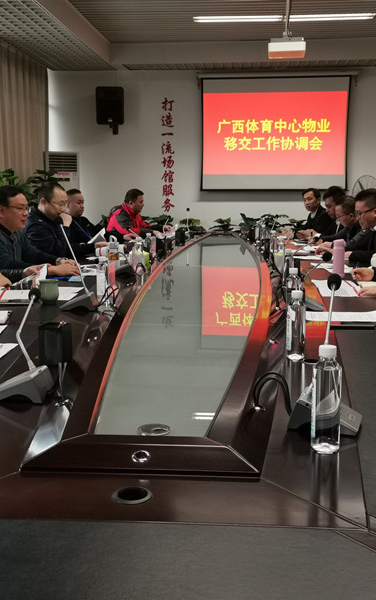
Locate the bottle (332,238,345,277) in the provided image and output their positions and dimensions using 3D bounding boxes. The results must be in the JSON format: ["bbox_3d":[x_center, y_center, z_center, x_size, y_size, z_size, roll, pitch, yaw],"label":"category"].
[{"bbox_3d":[0.860,-0.234,3.799,0.068,0.207,0.068,1,9,6],"label":"bottle"}]

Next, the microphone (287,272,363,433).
[{"bbox_3d":[0.286,0.106,1.371,0.137,0.312,0.100,3,9,17],"label":"microphone"}]

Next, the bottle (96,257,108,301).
[{"bbox_3d":[-0.360,-0.081,2.845,0.053,0.191,0.053,1,9,6],"label":"bottle"}]

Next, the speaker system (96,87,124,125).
[{"bbox_3d":[-1.181,-2.991,10.383,0.400,0.540,0.330,1,9,5],"label":"speaker system"}]

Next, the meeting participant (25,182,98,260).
[{"bbox_3d":[-0.870,-0.129,4.460,0.700,1.279,0.560,1,9,6],"label":"meeting participant"}]

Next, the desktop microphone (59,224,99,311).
[{"bbox_3d":[-0.452,-0.137,2.793,0.155,0.345,0.105,0,9,1],"label":"desktop microphone"}]

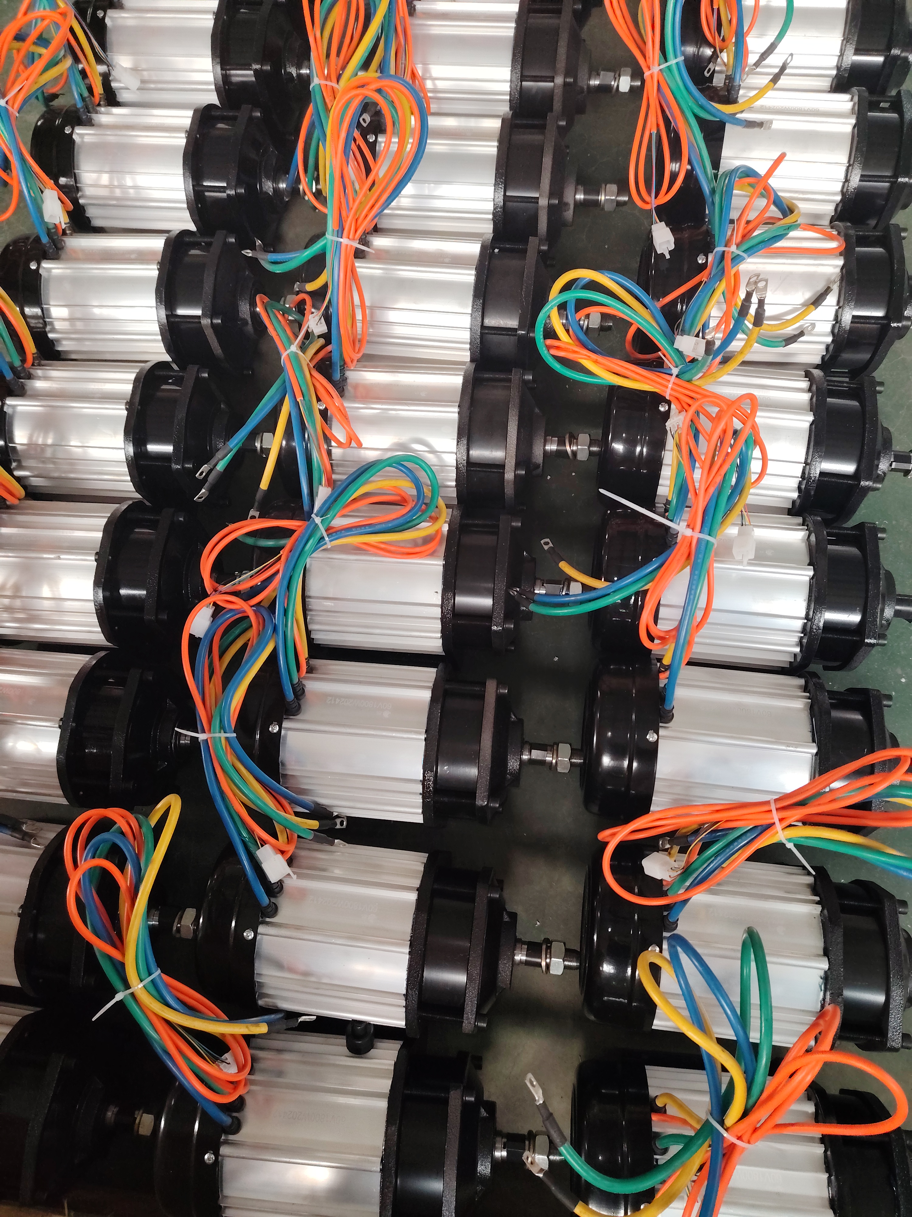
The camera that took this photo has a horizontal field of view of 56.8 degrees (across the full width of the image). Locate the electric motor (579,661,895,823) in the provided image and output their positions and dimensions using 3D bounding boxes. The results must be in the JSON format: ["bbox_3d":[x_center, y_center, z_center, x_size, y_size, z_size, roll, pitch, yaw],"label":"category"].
[{"bbox_3d":[0.247,0.122,0.704,0.275,0.140,0.142,4,76,6],"label":"electric motor"}]

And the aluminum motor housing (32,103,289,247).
[{"bbox_3d":[-0.325,-0.485,0.956,0.262,0.150,0.150,4,75,4],"label":"aluminum motor housing"}]

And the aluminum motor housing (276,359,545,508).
[{"bbox_3d":[-0.040,-0.179,0.861,0.262,0.150,0.150,4,75,4],"label":"aluminum motor housing"}]

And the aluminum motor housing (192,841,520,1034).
[{"bbox_3d":[-0.076,0.266,0.694,0.246,0.140,0.142,5,76,6],"label":"aluminum motor housing"}]

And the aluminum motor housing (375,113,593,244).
[{"bbox_3d":[-0.001,-0.465,0.935,0.262,0.150,0.150,5,76,4],"label":"aluminum motor housing"}]

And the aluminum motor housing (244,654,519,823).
[{"bbox_3d":[-0.070,0.123,0.783,0.262,0.150,0.150,4,75,4],"label":"aluminum motor housing"}]

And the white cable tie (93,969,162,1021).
[{"bbox_3d":[-0.246,0.289,0.630,0.059,0.028,0.006,-35,76,-6],"label":"white cable tie"}]

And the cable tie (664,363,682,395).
[{"bbox_3d":[0.186,-0.194,0.726,0.009,0.016,0.032,18,77,9],"label":"cable tie"}]

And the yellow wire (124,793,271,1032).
[{"bbox_3d":[-0.213,0.248,0.650,0.078,0.095,0.190,-18,74,0],"label":"yellow wire"}]

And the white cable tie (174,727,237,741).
[{"bbox_3d":[-0.212,0.105,0.714,0.053,0.027,0.008,5,76,4],"label":"white cable tie"}]

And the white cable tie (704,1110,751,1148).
[{"bbox_3d":[0.177,0.339,0.552,0.031,0.020,0.005,36,81,13],"label":"white cable tie"}]

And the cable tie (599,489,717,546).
[{"bbox_3d":[0.164,-0.074,0.688,0.104,0.018,0.007,27,79,11],"label":"cable tie"}]

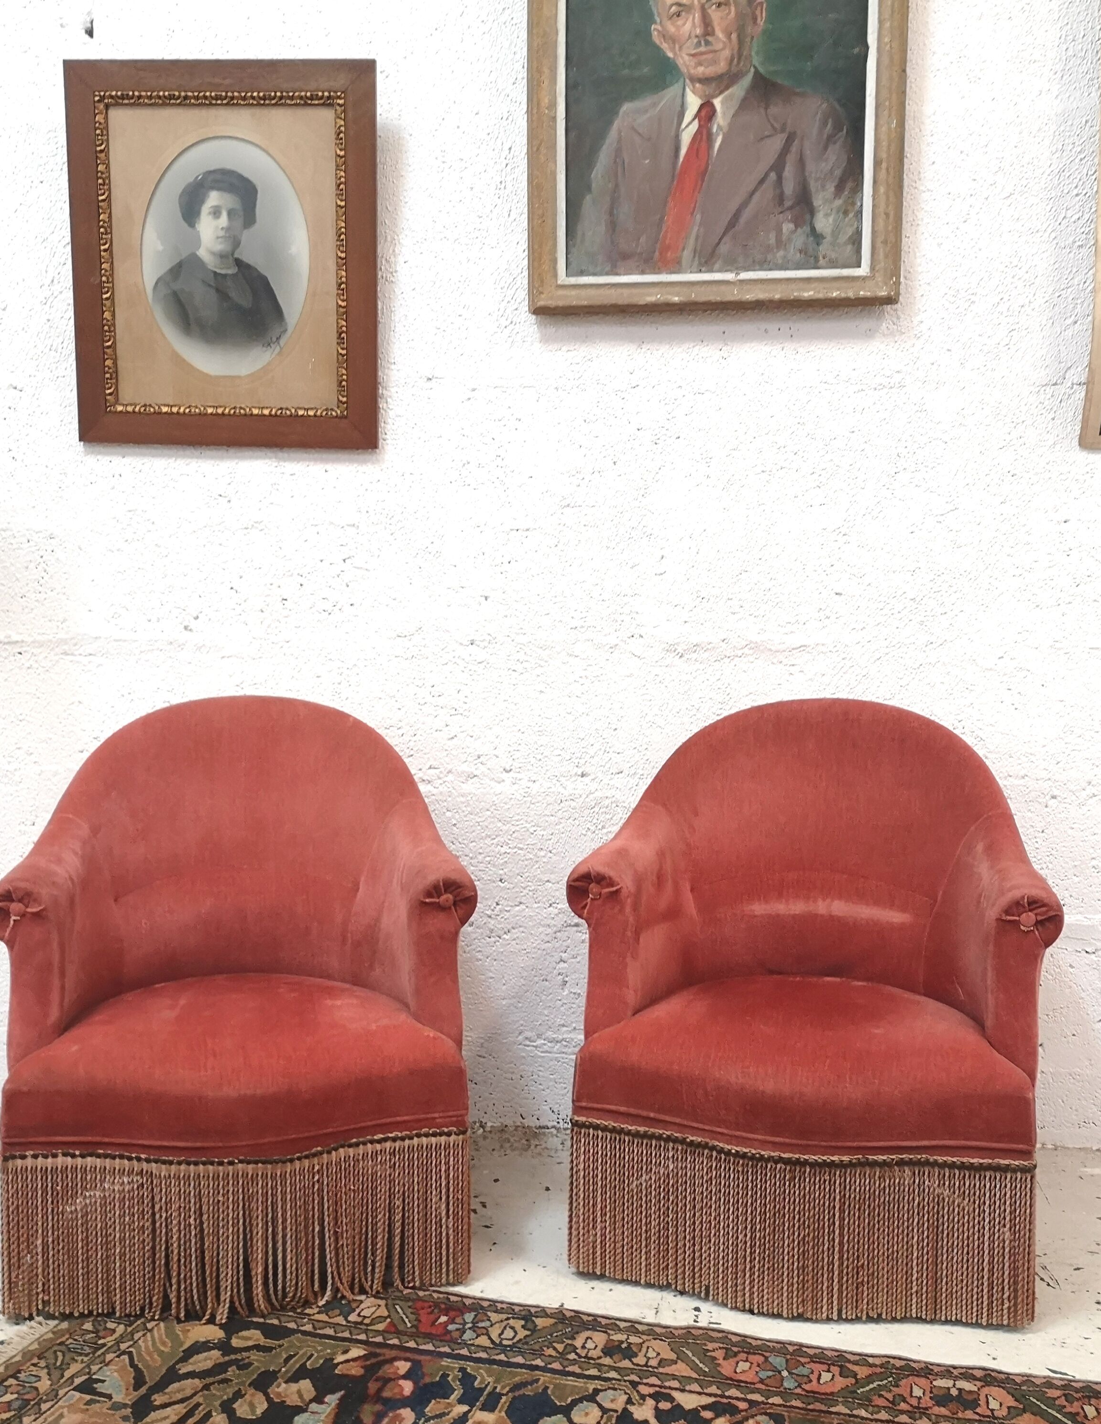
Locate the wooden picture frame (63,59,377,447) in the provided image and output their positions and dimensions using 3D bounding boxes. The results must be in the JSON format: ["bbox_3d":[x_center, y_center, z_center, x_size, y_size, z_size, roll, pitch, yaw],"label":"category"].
[{"bbox_3d":[-0.513,-0.718,2.346,0.488,0.582,0.035,2,11,4],"label":"wooden picture frame"}]

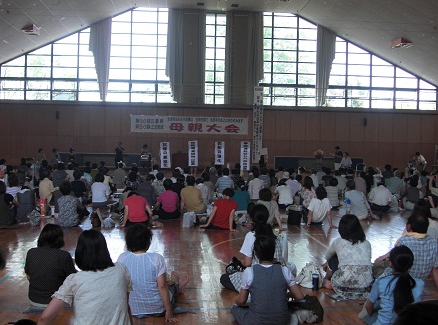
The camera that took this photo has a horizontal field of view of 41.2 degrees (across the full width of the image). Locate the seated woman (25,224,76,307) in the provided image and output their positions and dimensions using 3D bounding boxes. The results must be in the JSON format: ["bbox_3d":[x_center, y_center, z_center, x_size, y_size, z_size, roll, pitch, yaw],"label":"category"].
[{"bbox_3d":[-1.570,0.938,5.538,0.500,0.770,0.720,1,2,-1],"label":"seated woman"}]

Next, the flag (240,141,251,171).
[{"bbox_3d":[1.419,-0.326,30.600,0.490,1.500,0.040,1,1,-4],"label":"flag"}]

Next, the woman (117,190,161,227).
[{"bbox_3d":[-1.507,0.839,10.999,0.720,0.680,0.950,1,2,-4],"label":"woman"}]

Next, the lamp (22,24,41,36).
[{"bbox_3d":[-9.147,-6.428,28.217,0.560,0.290,1.150,1,2,-4],"label":"lamp"}]

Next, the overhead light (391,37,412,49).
[{"bbox_3d":[9.317,-6.063,29.578,0.560,0.290,1.150,1,2,-4],"label":"overhead light"}]

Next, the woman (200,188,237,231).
[{"bbox_3d":[0.009,0.830,10.450,0.660,0.720,0.880,1,1,-12],"label":"woman"}]

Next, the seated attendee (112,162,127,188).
[{"bbox_3d":[-3.579,0.454,21.076,0.520,0.860,0.700,1,2,-4],"label":"seated attendee"}]

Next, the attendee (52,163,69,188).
[{"bbox_3d":[-5.307,0.469,19.500,0.530,0.840,0.750,1,1,0],"label":"attendee"}]

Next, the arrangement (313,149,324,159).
[{"bbox_3d":[5.678,-0.457,33.300,0.630,0.530,0.580,1,1,-4],"label":"arrangement"}]

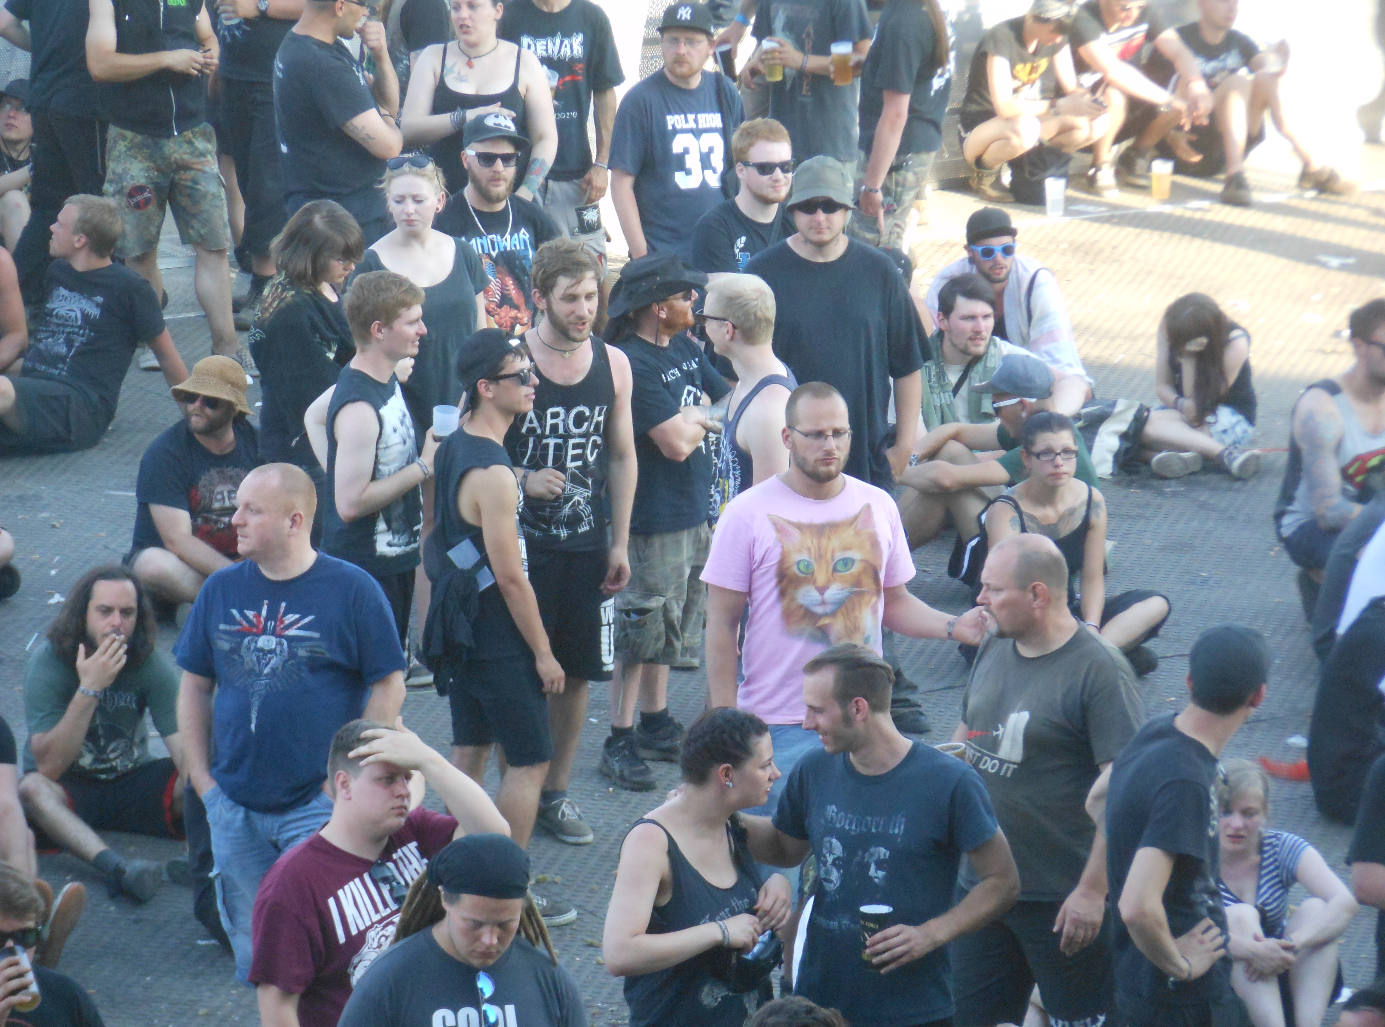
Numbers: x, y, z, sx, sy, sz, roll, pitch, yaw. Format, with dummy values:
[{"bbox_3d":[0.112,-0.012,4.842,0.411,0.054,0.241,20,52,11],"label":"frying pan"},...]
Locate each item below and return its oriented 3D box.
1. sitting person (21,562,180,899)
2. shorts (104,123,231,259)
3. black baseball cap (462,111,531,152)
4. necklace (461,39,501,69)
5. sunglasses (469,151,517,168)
[{"bbox_3d":[-1.784,0.639,26.722,0.620,0.850,0.850,-1,15,-7],"label":"sitting person"},{"bbox_3d":[-2.004,-1.256,33.500,0.470,0.550,0.320,-4,13,-18],"label":"shorts"},{"bbox_3d":[-0.602,-1.182,27.150,0.180,0.135,0.270,-6,10,-22],"label":"black baseball cap"},{"bbox_3d":[-0.765,-1.673,31.627,0.150,0.115,0.140,3,15,8],"label":"necklace"},{"bbox_3d":[-0.623,-1.101,27.217,0.145,0.050,0.150,-5,9,-19],"label":"sunglasses"}]

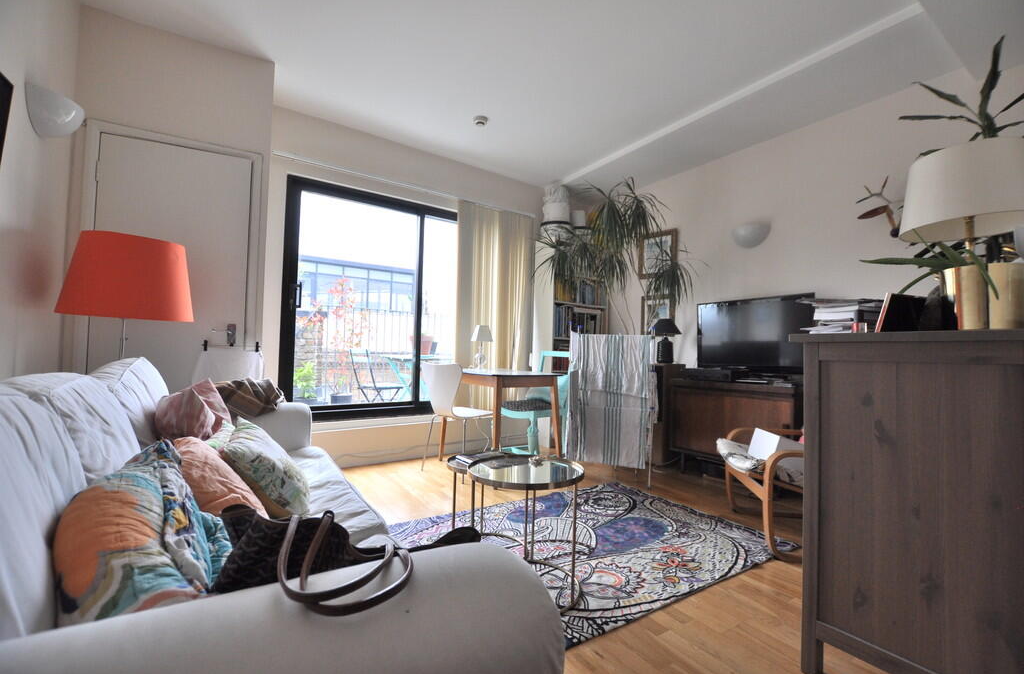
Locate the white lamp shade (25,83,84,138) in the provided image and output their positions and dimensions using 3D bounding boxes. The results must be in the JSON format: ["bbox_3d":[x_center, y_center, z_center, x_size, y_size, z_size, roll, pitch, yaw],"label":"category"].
[{"bbox_3d":[-1.769,-0.877,1.677,0.130,0.170,0.275,3,-2,-34],"label":"white lamp shade"}]

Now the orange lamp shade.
[{"bbox_3d":[-1.644,-0.253,1.850,0.450,0.338,0.450,3,-2,-34],"label":"orange lamp shade"}]

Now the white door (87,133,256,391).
[{"bbox_3d":[-1.780,-0.035,2.238,0.640,1.950,0.050,2,-2,-27],"label":"white door"}]

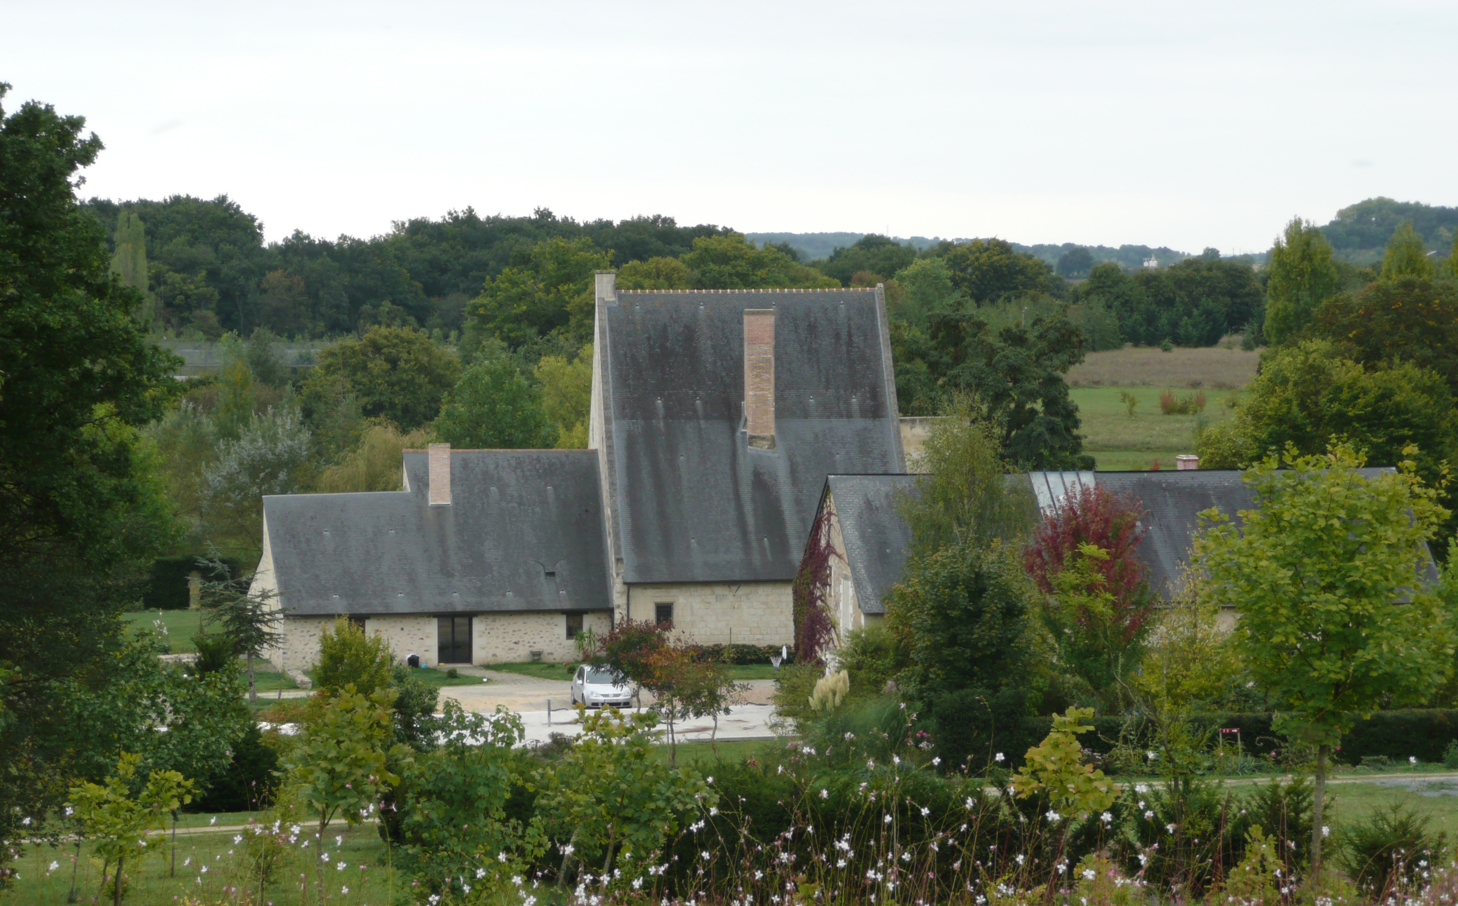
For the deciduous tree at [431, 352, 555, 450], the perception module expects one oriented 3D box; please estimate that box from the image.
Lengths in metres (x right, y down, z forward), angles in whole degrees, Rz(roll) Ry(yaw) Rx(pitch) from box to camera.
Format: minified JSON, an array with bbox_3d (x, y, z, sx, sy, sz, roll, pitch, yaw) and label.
[{"bbox_3d":[-12.934,-0.345,240.243,7.200,10.600,7.000,0,3,0],"label":"deciduous tree"}]

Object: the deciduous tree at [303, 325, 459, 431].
[{"bbox_3d":[-24.809,-3.663,310.252,11.200,11.000,10.500,0,3,0],"label":"deciduous tree"}]

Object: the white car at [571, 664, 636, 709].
[{"bbox_3d":[-4.628,8.334,154.600,1.770,1.490,4.200,-1,3,-10],"label":"white car"}]

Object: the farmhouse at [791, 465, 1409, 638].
[{"bbox_3d":[14.886,4.643,164.944,22.500,7.900,9.700,-1,3,-12],"label":"farmhouse"}]

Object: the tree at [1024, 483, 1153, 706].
[{"bbox_3d":[12.114,5.118,146.000,4.300,8.200,4.200,0,3,0],"label":"tree"}]

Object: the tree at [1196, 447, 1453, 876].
[{"bbox_3d":[9.338,3.294,68.000,4.000,6.800,3.900,0,3,0],"label":"tree"}]

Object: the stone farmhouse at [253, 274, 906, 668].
[{"bbox_3d":[-5.900,0.260,179.800,25.800,15.400,14.500,-1,3,-9],"label":"stone farmhouse"}]

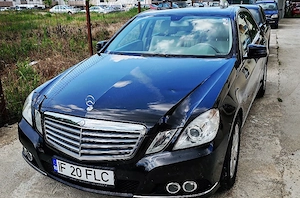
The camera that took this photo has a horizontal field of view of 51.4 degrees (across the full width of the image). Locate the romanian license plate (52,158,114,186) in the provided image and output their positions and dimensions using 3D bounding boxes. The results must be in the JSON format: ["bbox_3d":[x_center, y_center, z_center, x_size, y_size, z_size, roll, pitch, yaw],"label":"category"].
[{"bbox_3d":[-0.472,0.511,2.193,0.520,0.112,0.020,5,16,24],"label":"romanian license plate"}]

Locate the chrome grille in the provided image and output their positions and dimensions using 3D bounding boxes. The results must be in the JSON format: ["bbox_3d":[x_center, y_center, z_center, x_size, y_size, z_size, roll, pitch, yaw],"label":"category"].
[{"bbox_3d":[-0.452,0.270,2.186,0.870,0.285,0.170,5,19,24],"label":"chrome grille"}]

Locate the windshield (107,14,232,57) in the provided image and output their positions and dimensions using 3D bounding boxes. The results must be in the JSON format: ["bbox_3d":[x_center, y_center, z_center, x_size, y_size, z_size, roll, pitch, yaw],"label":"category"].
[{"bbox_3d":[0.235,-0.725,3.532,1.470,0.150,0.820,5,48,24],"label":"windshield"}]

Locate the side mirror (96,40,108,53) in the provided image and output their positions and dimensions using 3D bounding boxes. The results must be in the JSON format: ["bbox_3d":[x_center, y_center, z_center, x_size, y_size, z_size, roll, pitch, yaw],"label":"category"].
[{"bbox_3d":[-0.586,-0.670,3.992,0.217,0.150,0.170,5,19,24],"label":"side mirror"}]

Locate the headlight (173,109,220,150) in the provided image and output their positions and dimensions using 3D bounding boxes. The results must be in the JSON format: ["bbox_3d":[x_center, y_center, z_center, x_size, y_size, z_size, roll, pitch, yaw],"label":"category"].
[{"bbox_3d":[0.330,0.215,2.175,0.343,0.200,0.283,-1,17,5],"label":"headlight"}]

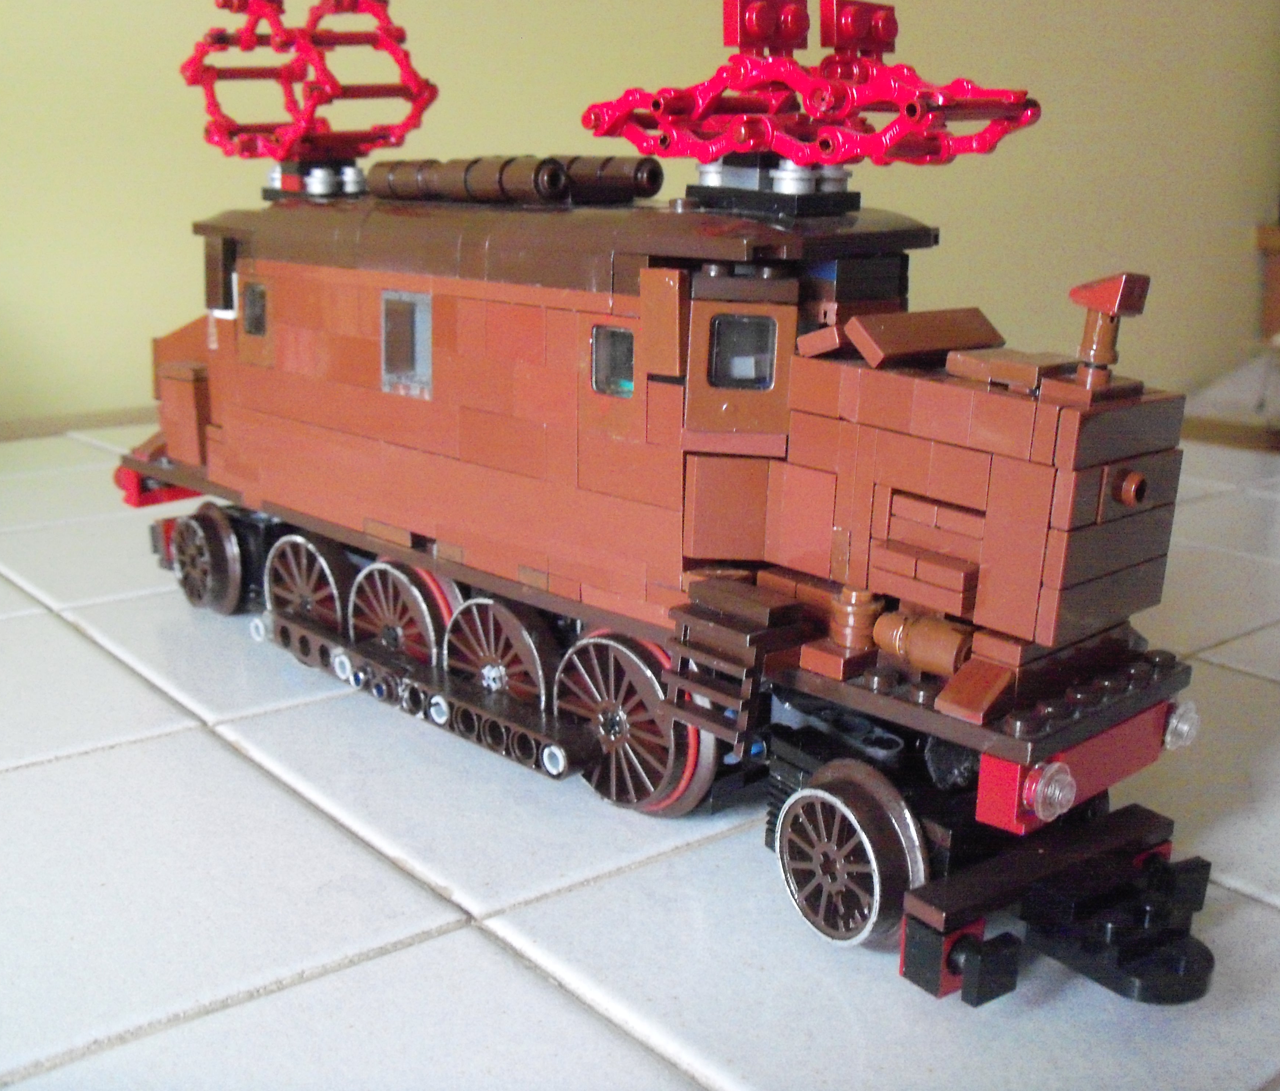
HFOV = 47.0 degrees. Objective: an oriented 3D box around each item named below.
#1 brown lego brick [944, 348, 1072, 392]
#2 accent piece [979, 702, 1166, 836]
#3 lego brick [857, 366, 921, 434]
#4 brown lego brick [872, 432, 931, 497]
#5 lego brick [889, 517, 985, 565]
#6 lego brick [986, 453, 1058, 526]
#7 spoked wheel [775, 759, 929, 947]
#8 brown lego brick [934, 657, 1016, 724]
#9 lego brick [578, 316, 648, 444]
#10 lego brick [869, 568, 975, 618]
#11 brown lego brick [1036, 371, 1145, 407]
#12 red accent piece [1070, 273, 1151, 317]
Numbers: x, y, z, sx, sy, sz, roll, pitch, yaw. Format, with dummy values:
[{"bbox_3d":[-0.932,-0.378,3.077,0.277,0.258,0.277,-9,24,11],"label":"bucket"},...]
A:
[{"bbox_3d":[0.052,-0.024,0.202,0.015,0.004,0.015,-11,20,-44],"label":"brown lego brick"},{"bbox_3d":[0.065,0.030,0.217,0.045,0.010,0.008,-13,20,-43],"label":"accent piece"},{"bbox_3d":[0.038,-0.021,0.211,0.010,0.008,0.010,-11,20,-44],"label":"lego brick"},{"bbox_3d":[0.040,-0.012,0.211,0.010,0.008,0.010,-11,20,-44],"label":"brown lego brick"},{"bbox_3d":[0.044,-0.001,0.212,0.016,0.004,0.008,17,20,42],"label":"lego brick"},{"bbox_3d":[0.054,-0.008,0.200,0.010,0.008,0.010,17,20,42],"label":"lego brick"},{"bbox_3d":[0.031,0.047,0.219,0.008,0.028,0.028,-8,17,-33],"label":"spoked wheel"},{"bbox_3d":[0.046,0.020,0.202,0.008,0.006,0.008,-12,19,-43],"label":"brown lego brick"},{"bbox_3d":[-0.001,-0.027,0.238,0.008,0.019,0.016,-11,19,-44],"label":"lego brick"},{"bbox_3d":[0.041,0.006,0.211,0.016,0.003,0.008,17,20,42],"label":"lego brick"},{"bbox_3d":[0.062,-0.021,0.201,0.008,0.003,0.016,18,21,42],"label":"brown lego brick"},{"bbox_3d":[0.066,-0.036,0.206,0.008,0.006,0.008,-12,28,-44],"label":"red accent piece"}]

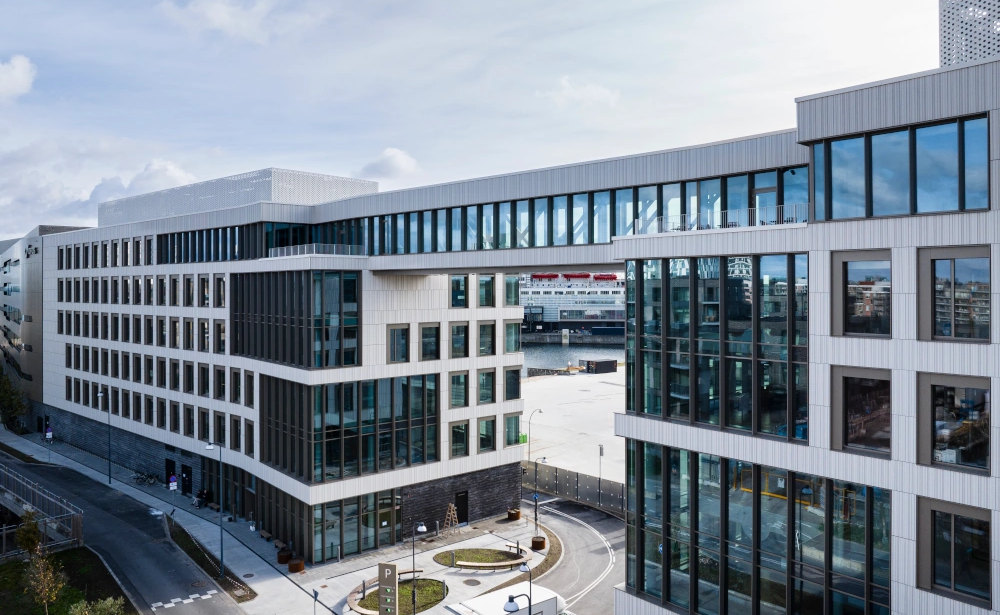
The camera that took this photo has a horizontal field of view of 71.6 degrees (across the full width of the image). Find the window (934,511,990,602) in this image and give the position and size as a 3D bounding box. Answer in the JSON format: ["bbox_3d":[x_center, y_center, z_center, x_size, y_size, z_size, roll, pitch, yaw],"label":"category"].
[{"bbox_3d":[13.711,7.309,20.659,0.150,2.278,1.451,-1,2,-42],"label":"window"}]

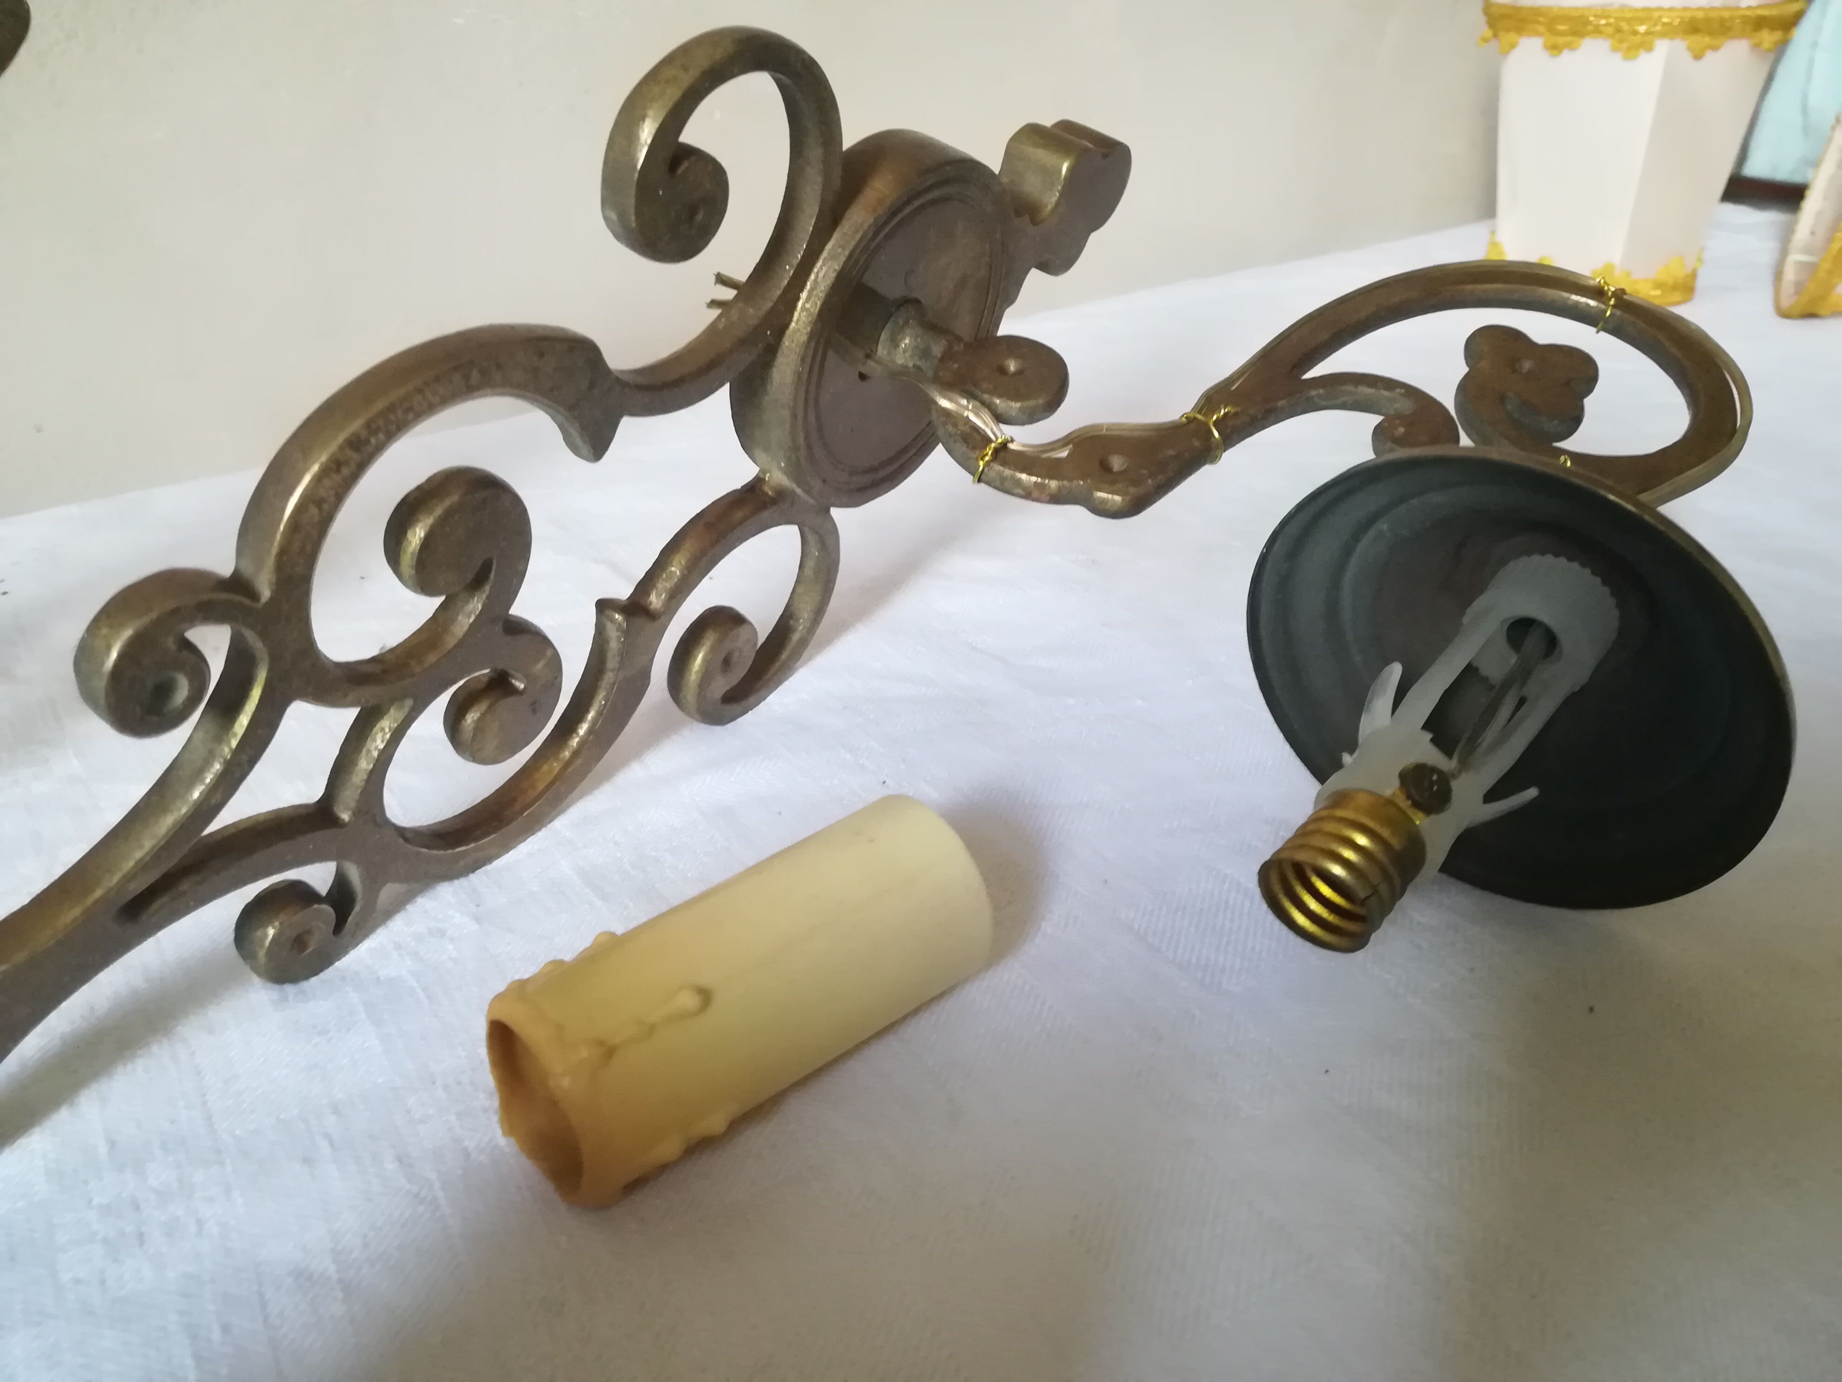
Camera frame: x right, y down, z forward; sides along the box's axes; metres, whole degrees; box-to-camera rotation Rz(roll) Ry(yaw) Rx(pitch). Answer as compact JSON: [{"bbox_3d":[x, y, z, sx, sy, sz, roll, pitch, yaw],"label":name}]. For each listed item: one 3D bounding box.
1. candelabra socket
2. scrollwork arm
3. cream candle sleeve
[{"bbox_3d":[0.053,0.022,0.173,0.015,0.015,0.015,23,50,38],"label":"candelabra socket"},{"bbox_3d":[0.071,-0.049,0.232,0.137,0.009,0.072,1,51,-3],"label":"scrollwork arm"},{"bbox_3d":[-0.023,0.039,0.183,0.064,0.029,0.029,-24,35,-31],"label":"cream candle sleeve"}]

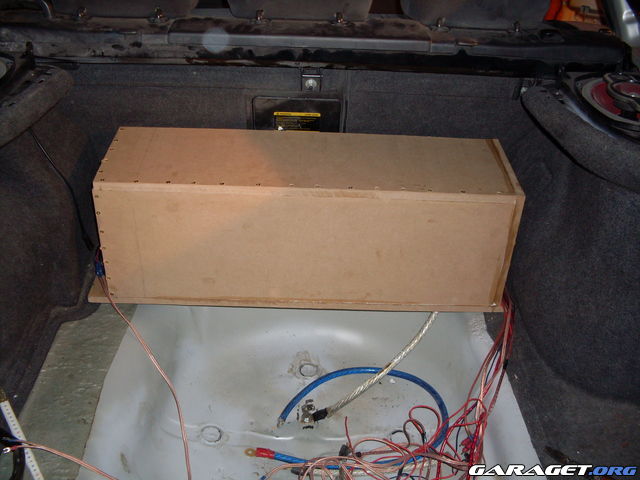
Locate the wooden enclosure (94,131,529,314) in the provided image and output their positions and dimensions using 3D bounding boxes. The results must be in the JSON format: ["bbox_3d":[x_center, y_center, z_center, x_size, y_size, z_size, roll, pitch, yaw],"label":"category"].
[{"bbox_3d":[-0.039,-0.046,1.530,0.868,0.289,0.253,1,33,-2],"label":"wooden enclosure"}]

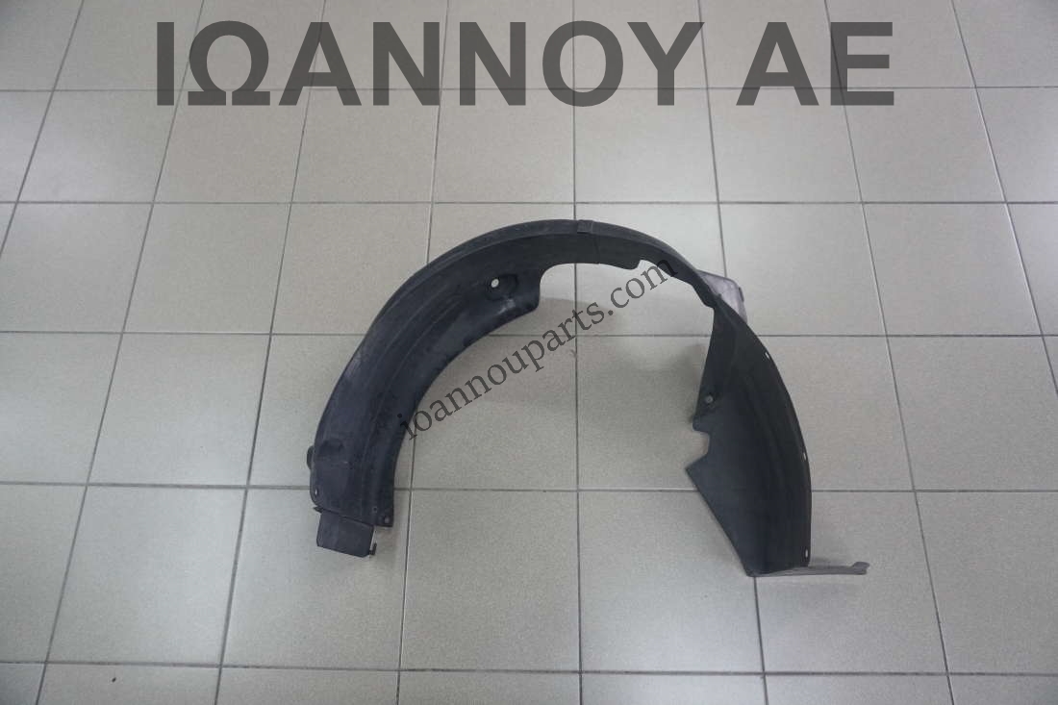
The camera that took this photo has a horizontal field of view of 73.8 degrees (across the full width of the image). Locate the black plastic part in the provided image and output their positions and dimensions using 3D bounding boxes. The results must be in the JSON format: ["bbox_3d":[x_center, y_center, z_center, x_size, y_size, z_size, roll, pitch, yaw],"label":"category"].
[{"bbox_3d":[0.099,0.078,1.309,0.923,0.267,0.627,0,69,1],"label":"black plastic part"}]

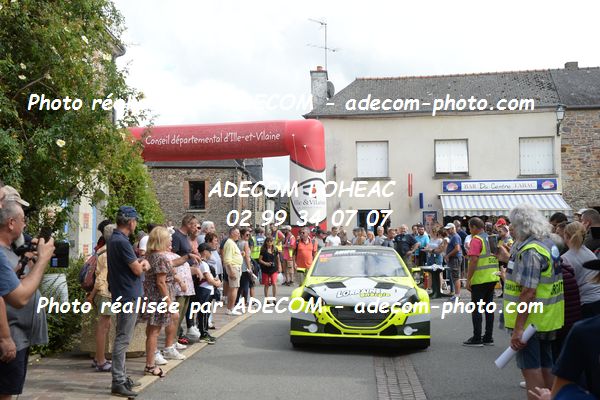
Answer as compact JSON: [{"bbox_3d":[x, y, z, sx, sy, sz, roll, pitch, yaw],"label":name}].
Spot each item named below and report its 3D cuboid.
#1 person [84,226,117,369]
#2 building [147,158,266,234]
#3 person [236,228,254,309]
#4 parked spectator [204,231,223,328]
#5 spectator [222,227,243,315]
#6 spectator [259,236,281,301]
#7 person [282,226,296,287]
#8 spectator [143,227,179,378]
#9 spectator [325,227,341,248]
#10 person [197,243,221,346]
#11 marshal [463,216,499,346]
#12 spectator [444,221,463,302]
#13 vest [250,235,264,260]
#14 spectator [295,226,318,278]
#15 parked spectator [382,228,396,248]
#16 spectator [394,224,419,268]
[{"bbox_3d":[-2.199,1.072,8.863,0.420,1.620,0.460,0,-2,0],"label":"person"},{"bbox_3d":[-5.400,0.410,43.037,6.000,6.500,11.000,0,-3,-1],"label":"building"},{"bbox_3d":[-1.161,1.455,17.148,0.500,1.670,0.330,3,-4,-45],"label":"person"},{"bbox_3d":[-1.350,1.262,12.558,0.310,1.550,0.430,0,-2,9],"label":"parked spectator"},{"bbox_3d":[-1.297,1.368,15.550,0.420,1.700,0.520,-1,-3,16],"label":"spectator"},{"bbox_3d":[-0.675,1.607,18.241,0.520,1.540,0.340,0,-3,-3],"label":"spectator"},{"bbox_3d":[-0.305,1.624,23.252,0.380,1.720,0.500,1,-3,-29],"label":"person"},{"bbox_3d":[-1.499,1.074,8.562,0.400,1.590,0.470,0,-2,-2],"label":"spectator"},{"bbox_3d":[0.941,1.676,22.744,0.500,1.770,0.300,0,-3,-6],"label":"spectator"},{"bbox_3d":[-1.265,1.279,11.056,0.360,1.390,0.420,0,-2,0],"label":"person"},{"bbox_3d":[2.440,1.091,10.814,0.380,1.745,0.500,-2,-3,34],"label":"marshal"},{"bbox_3d":[3.596,1.448,18.750,0.400,1.770,0.500,1,-3,-21],"label":"spectator"},{"bbox_3d":[-1.121,1.276,21.866,0.500,0.700,0.320,0,-2,3],"label":"vest"},{"bbox_3d":[0.186,1.580,19.745,0.550,1.750,0.360,0,-3,5],"label":"spectator"},{"bbox_3d":[2.350,1.612,20.945,0.500,1.750,0.330,2,-3,-27],"label":"parked spectator"},{"bbox_3d":[2.683,1.485,20.155,0.600,1.740,0.400,0,-2,3],"label":"spectator"}]

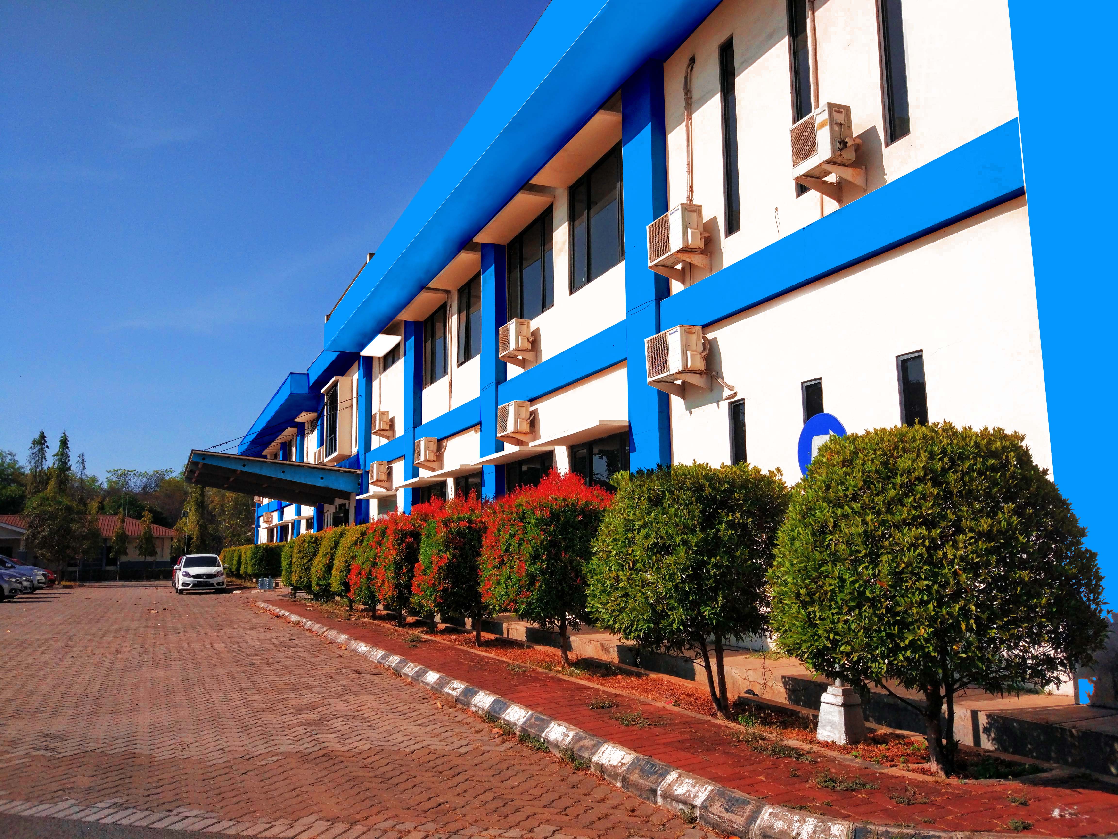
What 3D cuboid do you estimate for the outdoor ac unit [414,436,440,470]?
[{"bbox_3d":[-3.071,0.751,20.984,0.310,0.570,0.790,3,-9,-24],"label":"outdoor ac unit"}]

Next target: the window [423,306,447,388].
[{"bbox_3d":[-3.006,-1.773,21.971,0.120,1.820,1.980,4,-10,-24],"label":"window"}]

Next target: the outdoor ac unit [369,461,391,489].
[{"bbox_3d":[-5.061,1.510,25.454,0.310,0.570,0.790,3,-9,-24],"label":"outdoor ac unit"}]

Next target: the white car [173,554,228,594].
[{"bbox_3d":[-13.968,6.006,35.222,1.680,1.485,3.640,3,-10,-24],"label":"white car"}]

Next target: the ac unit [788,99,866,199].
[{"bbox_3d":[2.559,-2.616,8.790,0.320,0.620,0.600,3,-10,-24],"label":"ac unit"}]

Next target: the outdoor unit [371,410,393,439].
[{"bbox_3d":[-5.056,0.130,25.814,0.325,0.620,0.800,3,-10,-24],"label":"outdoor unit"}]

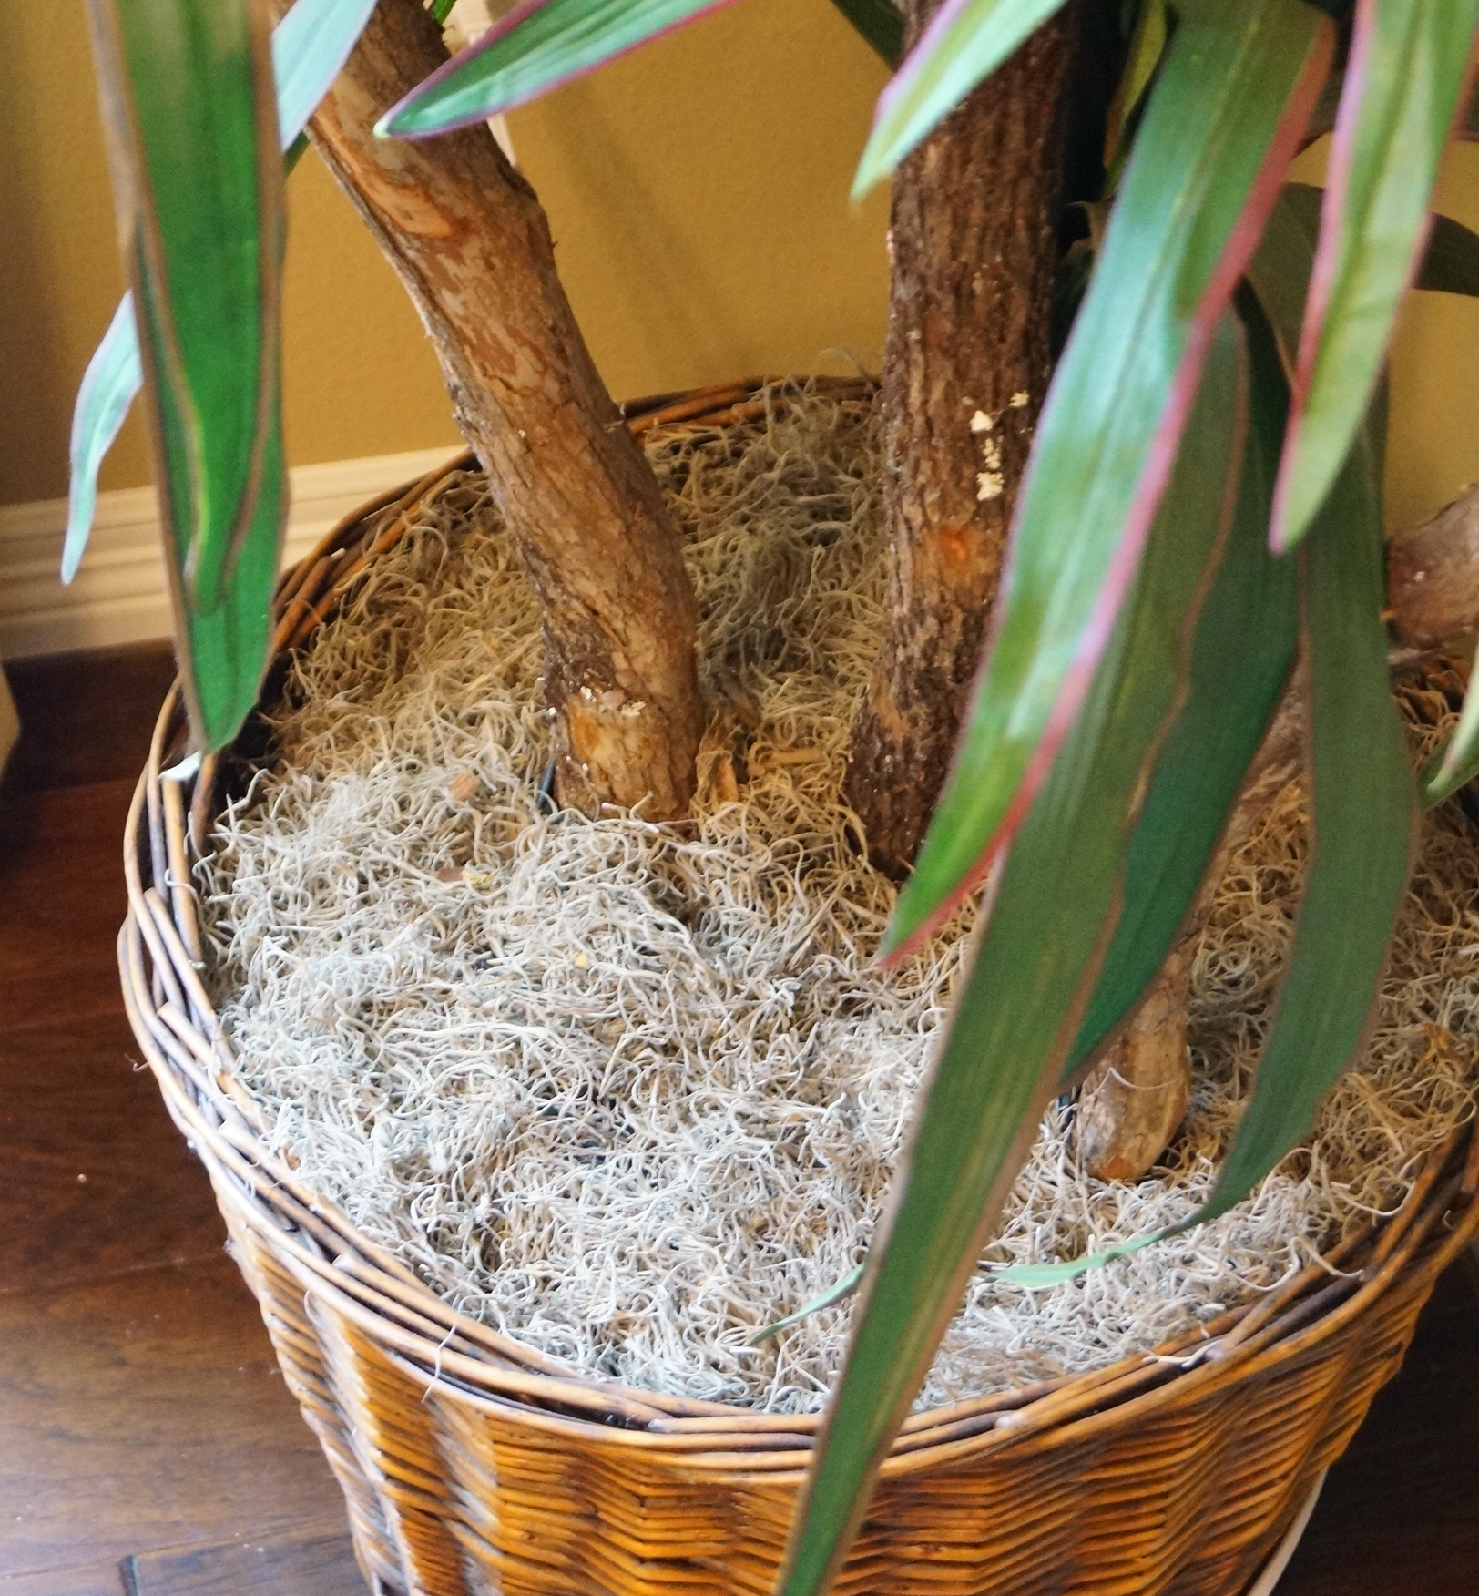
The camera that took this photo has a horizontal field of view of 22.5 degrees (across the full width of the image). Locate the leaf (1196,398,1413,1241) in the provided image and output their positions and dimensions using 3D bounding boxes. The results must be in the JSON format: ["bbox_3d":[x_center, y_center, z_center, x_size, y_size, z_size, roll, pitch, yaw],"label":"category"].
[{"bbox_3d":[0.145,0.004,0.945,0.045,0.280,0.045,4,41,0],"label":"leaf"}]

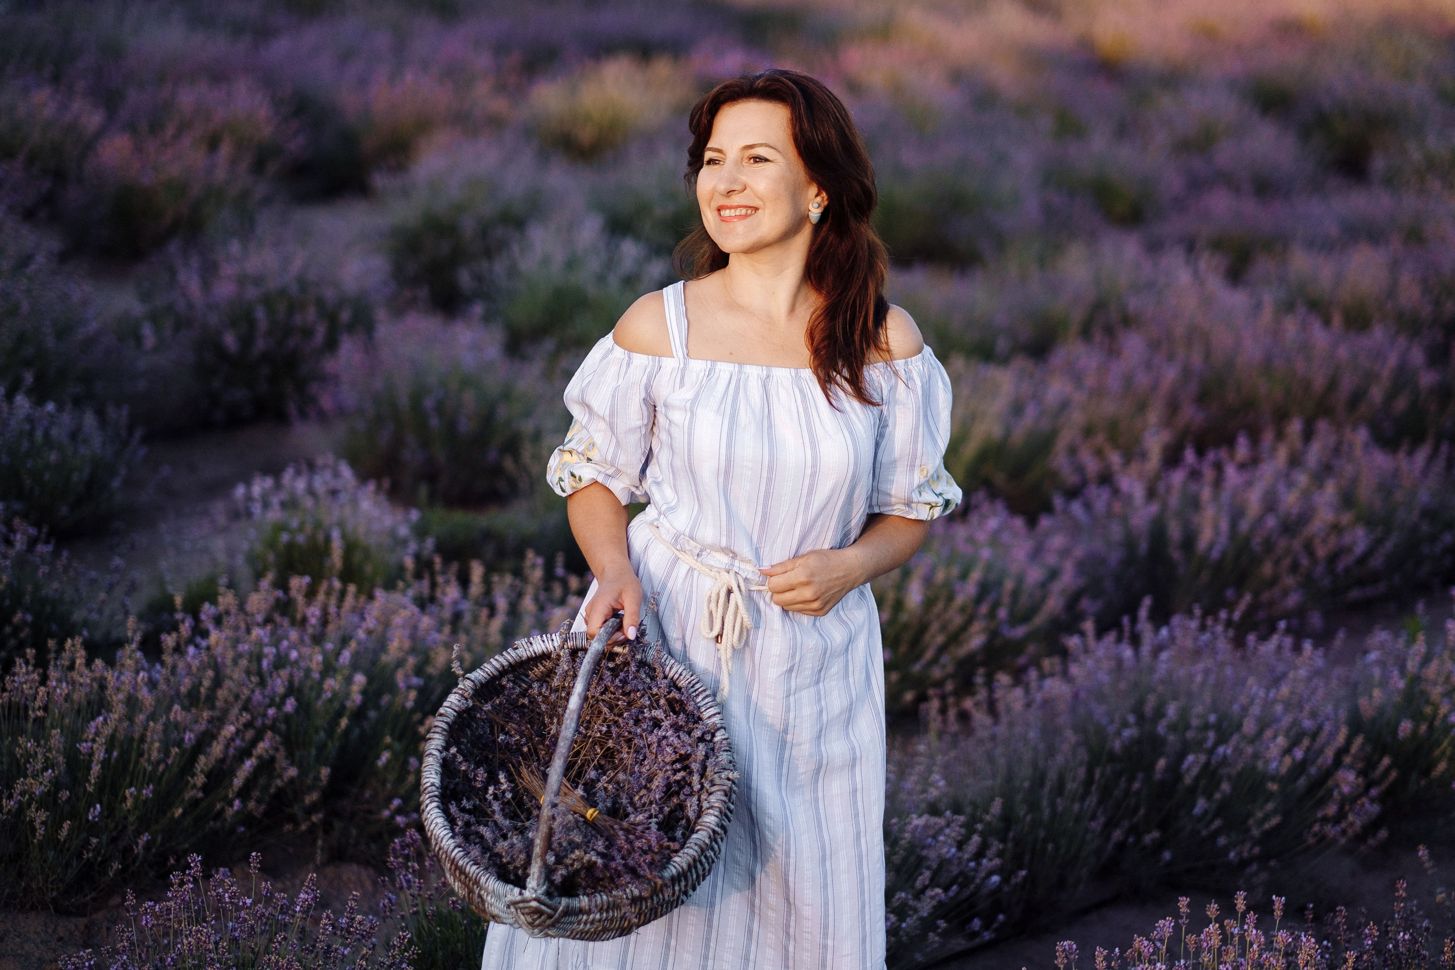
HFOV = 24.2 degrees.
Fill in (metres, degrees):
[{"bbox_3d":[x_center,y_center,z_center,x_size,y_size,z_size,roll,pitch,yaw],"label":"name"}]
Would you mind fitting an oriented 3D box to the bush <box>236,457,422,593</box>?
[{"bbox_3d":[-0.974,0.101,8.300,0.450,0.340,0.420,0,10,0],"label":"bush"}]

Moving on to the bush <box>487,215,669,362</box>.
[{"bbox_3d":[-0.508,-0.666,11.400,0.630,0.460,0.560,0,10,0],"label":"bush"}]

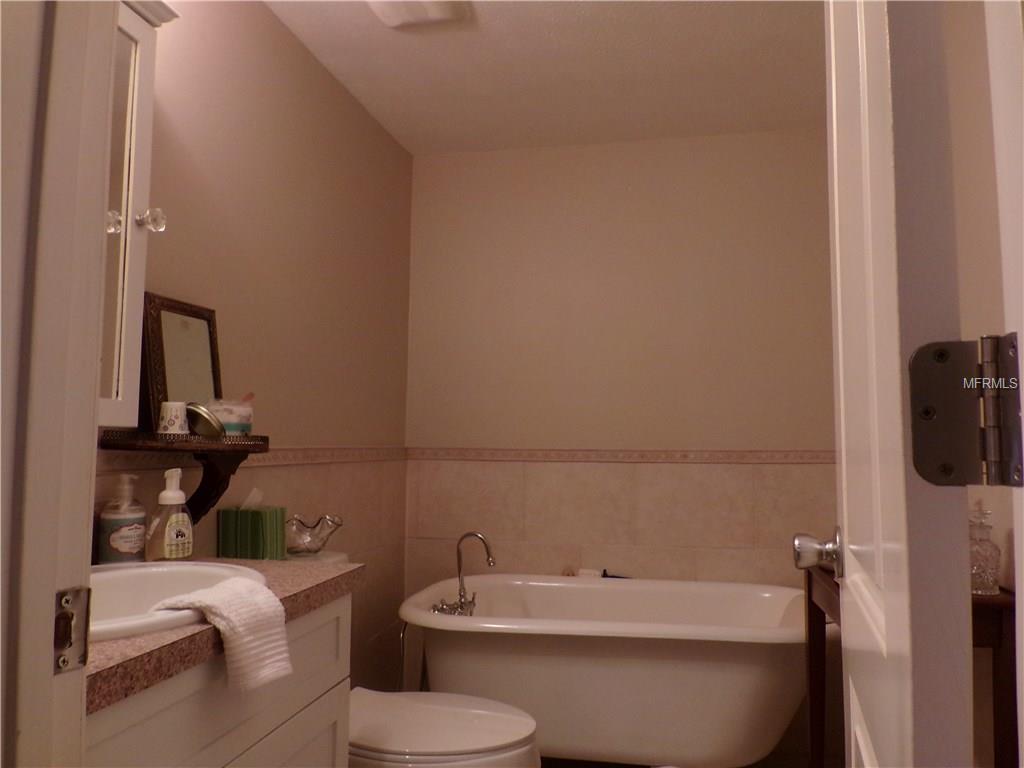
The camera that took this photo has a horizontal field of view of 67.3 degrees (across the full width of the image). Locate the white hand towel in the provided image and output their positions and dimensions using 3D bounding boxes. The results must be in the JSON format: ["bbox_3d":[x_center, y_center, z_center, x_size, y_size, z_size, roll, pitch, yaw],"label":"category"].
[{"bbox_3d":[-0.363,0.310,0.975,0.145,0.134,0.180,0,-5,11],"label":"white hand towel"}]

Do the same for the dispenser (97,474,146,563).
[{"bbox_3d":[-0.688,0.237,1.367,0.071,0.158,0.064,4,-6,-39],"label":"dispenser"}]

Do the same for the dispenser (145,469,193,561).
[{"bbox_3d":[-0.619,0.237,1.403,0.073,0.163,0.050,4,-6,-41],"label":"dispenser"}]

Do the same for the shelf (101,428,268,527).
[{"bbox_3d":[-0.716,0.202,1.494,0.170,0.208,0.660,0,-5,11],"label":"shelf"}]

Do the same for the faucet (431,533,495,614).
[{"bbox_3d":[-0.144,0.574,2.328,0.180,0.250,0.180,-1,-5,16],"label":"faucet"}]

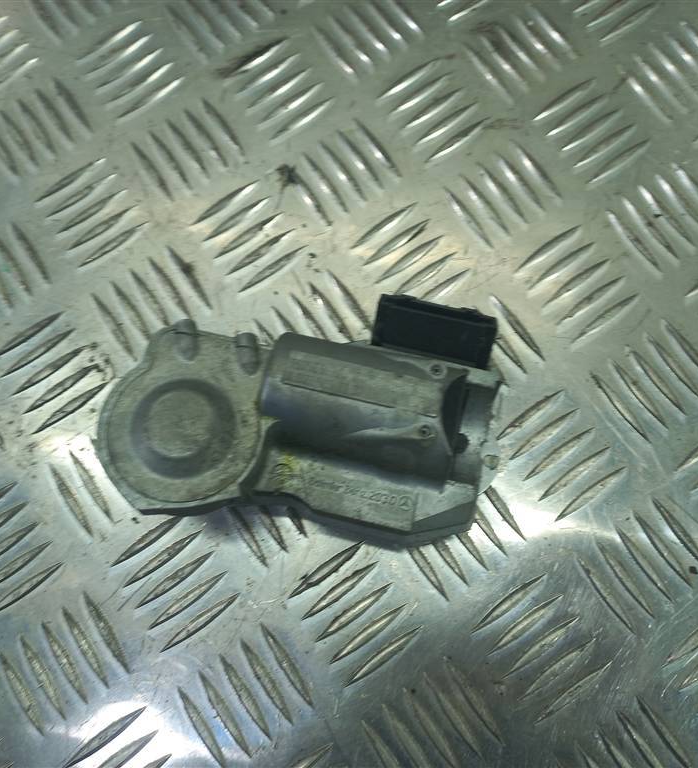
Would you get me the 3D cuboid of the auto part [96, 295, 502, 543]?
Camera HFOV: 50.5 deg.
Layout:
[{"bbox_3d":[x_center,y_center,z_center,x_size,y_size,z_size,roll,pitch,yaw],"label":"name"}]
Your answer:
[{"bbox_3d":[-0.014,0.007,0.222,0.122,0.042,0.077,8,76,4],"label":"auto part"}]

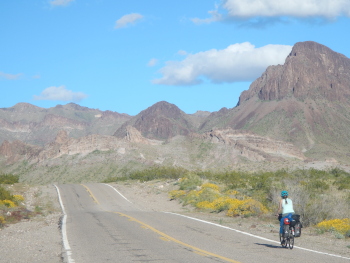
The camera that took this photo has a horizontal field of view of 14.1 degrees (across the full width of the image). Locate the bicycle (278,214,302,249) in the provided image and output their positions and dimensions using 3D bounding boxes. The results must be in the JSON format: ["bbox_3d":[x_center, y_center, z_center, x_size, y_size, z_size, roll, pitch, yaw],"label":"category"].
[{"bbox_3d":[3.373,2.960,42.100,0.600,1.030,1.780,0,-2,-6],"label":"bicycle"}]

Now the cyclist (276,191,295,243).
[{"bbox_3d":[3.315,2.565,42.000,0.540,1.600,0.880,0,-2,-6],"label":"cyclist"}]

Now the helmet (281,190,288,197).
[{"bbox_3d":[3.275,1.855,42.100,0.210,0.170,0.280,0,-2,-6],"label":"helmet"}]

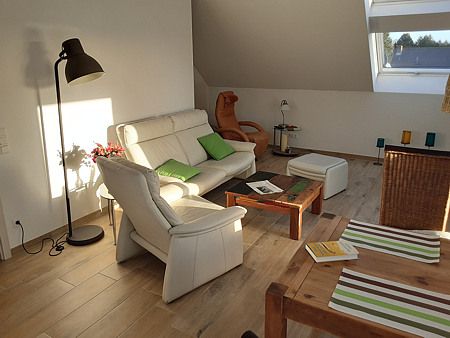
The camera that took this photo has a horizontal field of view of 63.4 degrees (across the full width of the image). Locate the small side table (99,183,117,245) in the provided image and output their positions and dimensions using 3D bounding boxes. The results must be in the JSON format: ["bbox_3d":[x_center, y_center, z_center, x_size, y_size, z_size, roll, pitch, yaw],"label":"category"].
[{"bbox_3d":[-0.985,0.419,3.595,0.537,0.456,0.537,9,19,29],"label":"small side table"}]

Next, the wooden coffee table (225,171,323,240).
[{"bbox_3d":[0.554,0.367,3.929,0.796,0.364,0.775,9,19,28],"label":"wooden coffee table"}]

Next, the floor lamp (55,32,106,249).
[{"bbox_3d":[-1.269,-0.214,3.326,0.435,1.822,0.314,-2,16,-6],"label":"floor lamp"}]

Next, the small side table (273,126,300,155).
[{"bbox_3d":[1.111,-0.523,6.744,0.557,0.486,0.557,0,16,0],"label":"small side table"}]

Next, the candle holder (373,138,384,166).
[{"bbox_3d":[2.554,-0.286,6.018,0.142,0.435,0.142,9,19,29],"label":"candle holder"}]

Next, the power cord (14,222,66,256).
[{"bbox_3d":[-1.597,0.579,3.303,0.314,0.314,0.375,9,19,29],"label":"power cord"}]

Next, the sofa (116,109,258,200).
[{"bbox_3d":[-0.390,-0.116,4.480,0.941,0.982,1.822,9,19,29],"label":"sofa"}]

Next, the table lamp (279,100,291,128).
[{"bbox_3d":[1.143,-1.039,6.794,0.223,0.476,0.202,9,19,29],"label":"table lamp"}]

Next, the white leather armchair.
[{"bbox_3d":[-0.428,0.334,2.947,0.911,0.982,0.850,-15,22,-41],"label":"white leather armchair"}]

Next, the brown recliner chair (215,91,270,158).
[{"bbox_3d":[0.281,-0.747,6.359,0.931,1.134,0.790,8,18,25],"label":"brown recliner chair"}]

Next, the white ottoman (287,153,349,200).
[{"bbox_3d":[1.231,0.079,4.834,0.567,0.405,0.567,-15,22,-42],"label":"white ottoman"}]

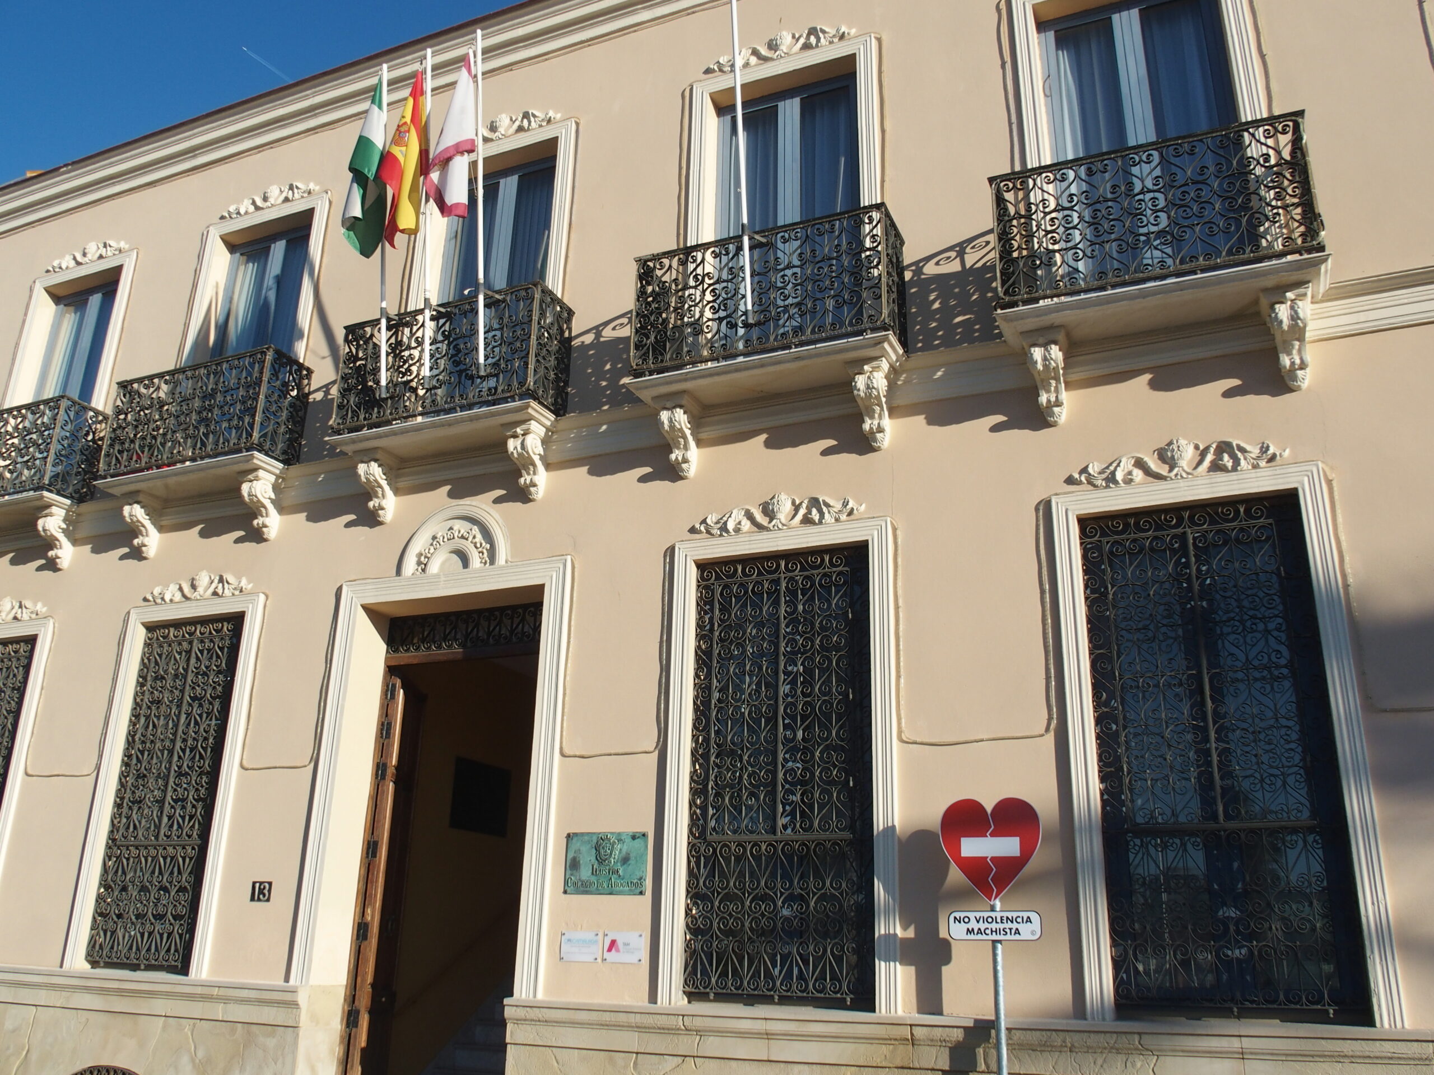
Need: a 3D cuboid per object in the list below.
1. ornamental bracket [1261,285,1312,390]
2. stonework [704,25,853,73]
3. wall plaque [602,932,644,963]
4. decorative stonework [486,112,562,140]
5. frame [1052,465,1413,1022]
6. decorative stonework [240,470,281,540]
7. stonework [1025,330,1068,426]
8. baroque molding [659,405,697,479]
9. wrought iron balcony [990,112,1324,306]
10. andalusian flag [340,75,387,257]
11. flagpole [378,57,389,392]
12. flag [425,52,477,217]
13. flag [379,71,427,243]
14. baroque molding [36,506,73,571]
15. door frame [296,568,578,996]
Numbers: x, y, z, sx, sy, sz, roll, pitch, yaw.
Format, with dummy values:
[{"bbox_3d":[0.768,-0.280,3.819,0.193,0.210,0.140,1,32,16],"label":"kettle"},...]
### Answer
[{"bbox_3d":[3.513,-1.206,7.089,0.265,0.559,0.345,-7,-20,23],"label":"ornamental bracket"},{"bbox_3d":[0.516,-4.191,9.878,1.358,0.274,0.081,-7,-21,22],"label":"stonework"},{"bbox_3d":[-0.637,2.776,7.851,0.304,0.200,0.018,-7,-20,23],"label":"wall plaque"},{"bbox_3d":[-2.064,-3.800,10.801,1.360,0.272,0.073,-7,-20,23],"label":"decorative stonework"},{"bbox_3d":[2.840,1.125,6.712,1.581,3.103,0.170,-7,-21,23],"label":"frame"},{"bbox_3d":[-4.111,-0.269,10.406,0.229,0.533,0.400,-7,-21,22],"label":"decorative stonework"},{"bbox_3d":[2.171,-1.034,7.549,0.261,0.540,0.384,-7,-21,23],"label":"stonework"},{"bbox_3d":[-0.288,-0.716,8.741,0.209,0.515,0.309,-7,-20,23],"label":"baroque molding"},{"bbox_3d":[2.870,-2.026,7.698,1.957,0.995,0.596,-7,-21,22],"label":"wrought iron balcony"},{"bbox_3d":[-2.967,-3.195,9.891,0.294,1.705,0.279,-7,-20,23],"label":"andalusian flag"},{"bbox_3d":[-2.757,-2.591,9.619,0.050,2.926,0.050,-7,-11,23],"label":"flagpole"},{"bbox_3d":[-2.127,-3.277,9.406,0.406,1.559,0.300,-7,-21,23],"label":"flag"},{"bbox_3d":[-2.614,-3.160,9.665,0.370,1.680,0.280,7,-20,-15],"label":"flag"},{"bbox_3d":[-6.541,0.028,11.420,0.229,0.533,0.400,-7,-21,22],"label":"baroque molding"},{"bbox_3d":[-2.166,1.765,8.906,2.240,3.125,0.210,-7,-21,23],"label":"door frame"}]

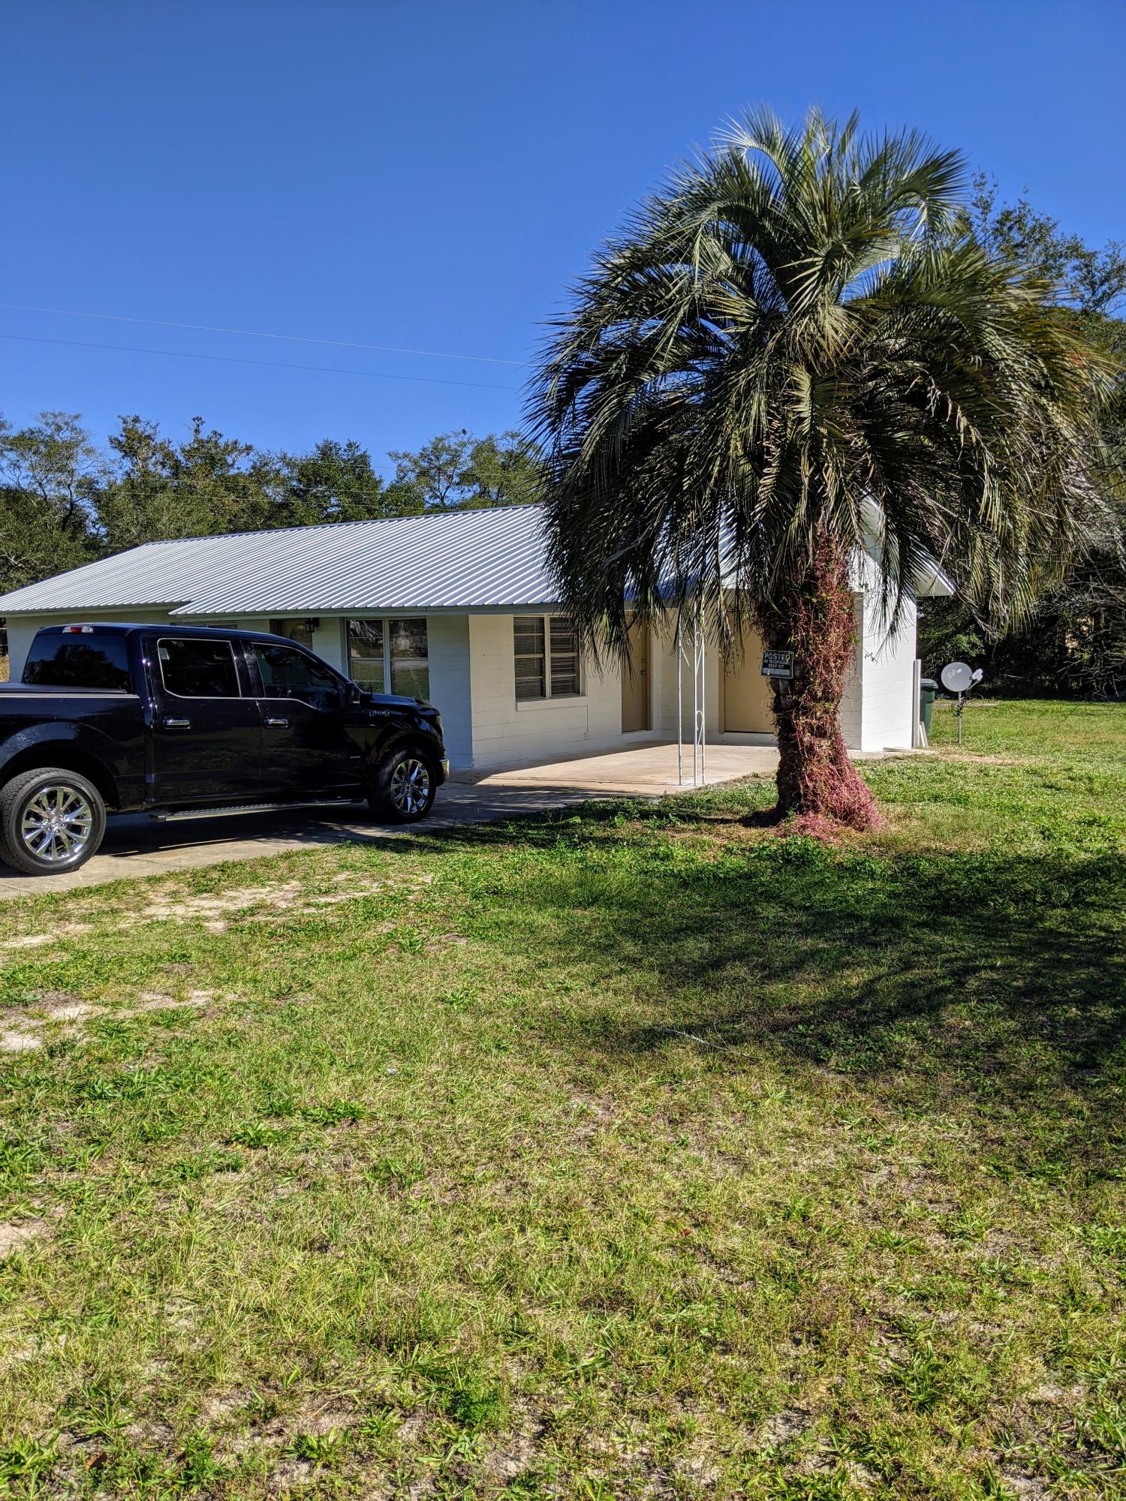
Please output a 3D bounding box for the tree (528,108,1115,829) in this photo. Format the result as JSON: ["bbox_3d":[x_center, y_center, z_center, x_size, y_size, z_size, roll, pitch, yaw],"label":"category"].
[{"bbox_3d":[2.320,-2.470,10.900,5.200,6.300,5.200,0,6,12],"label":"tree"}]

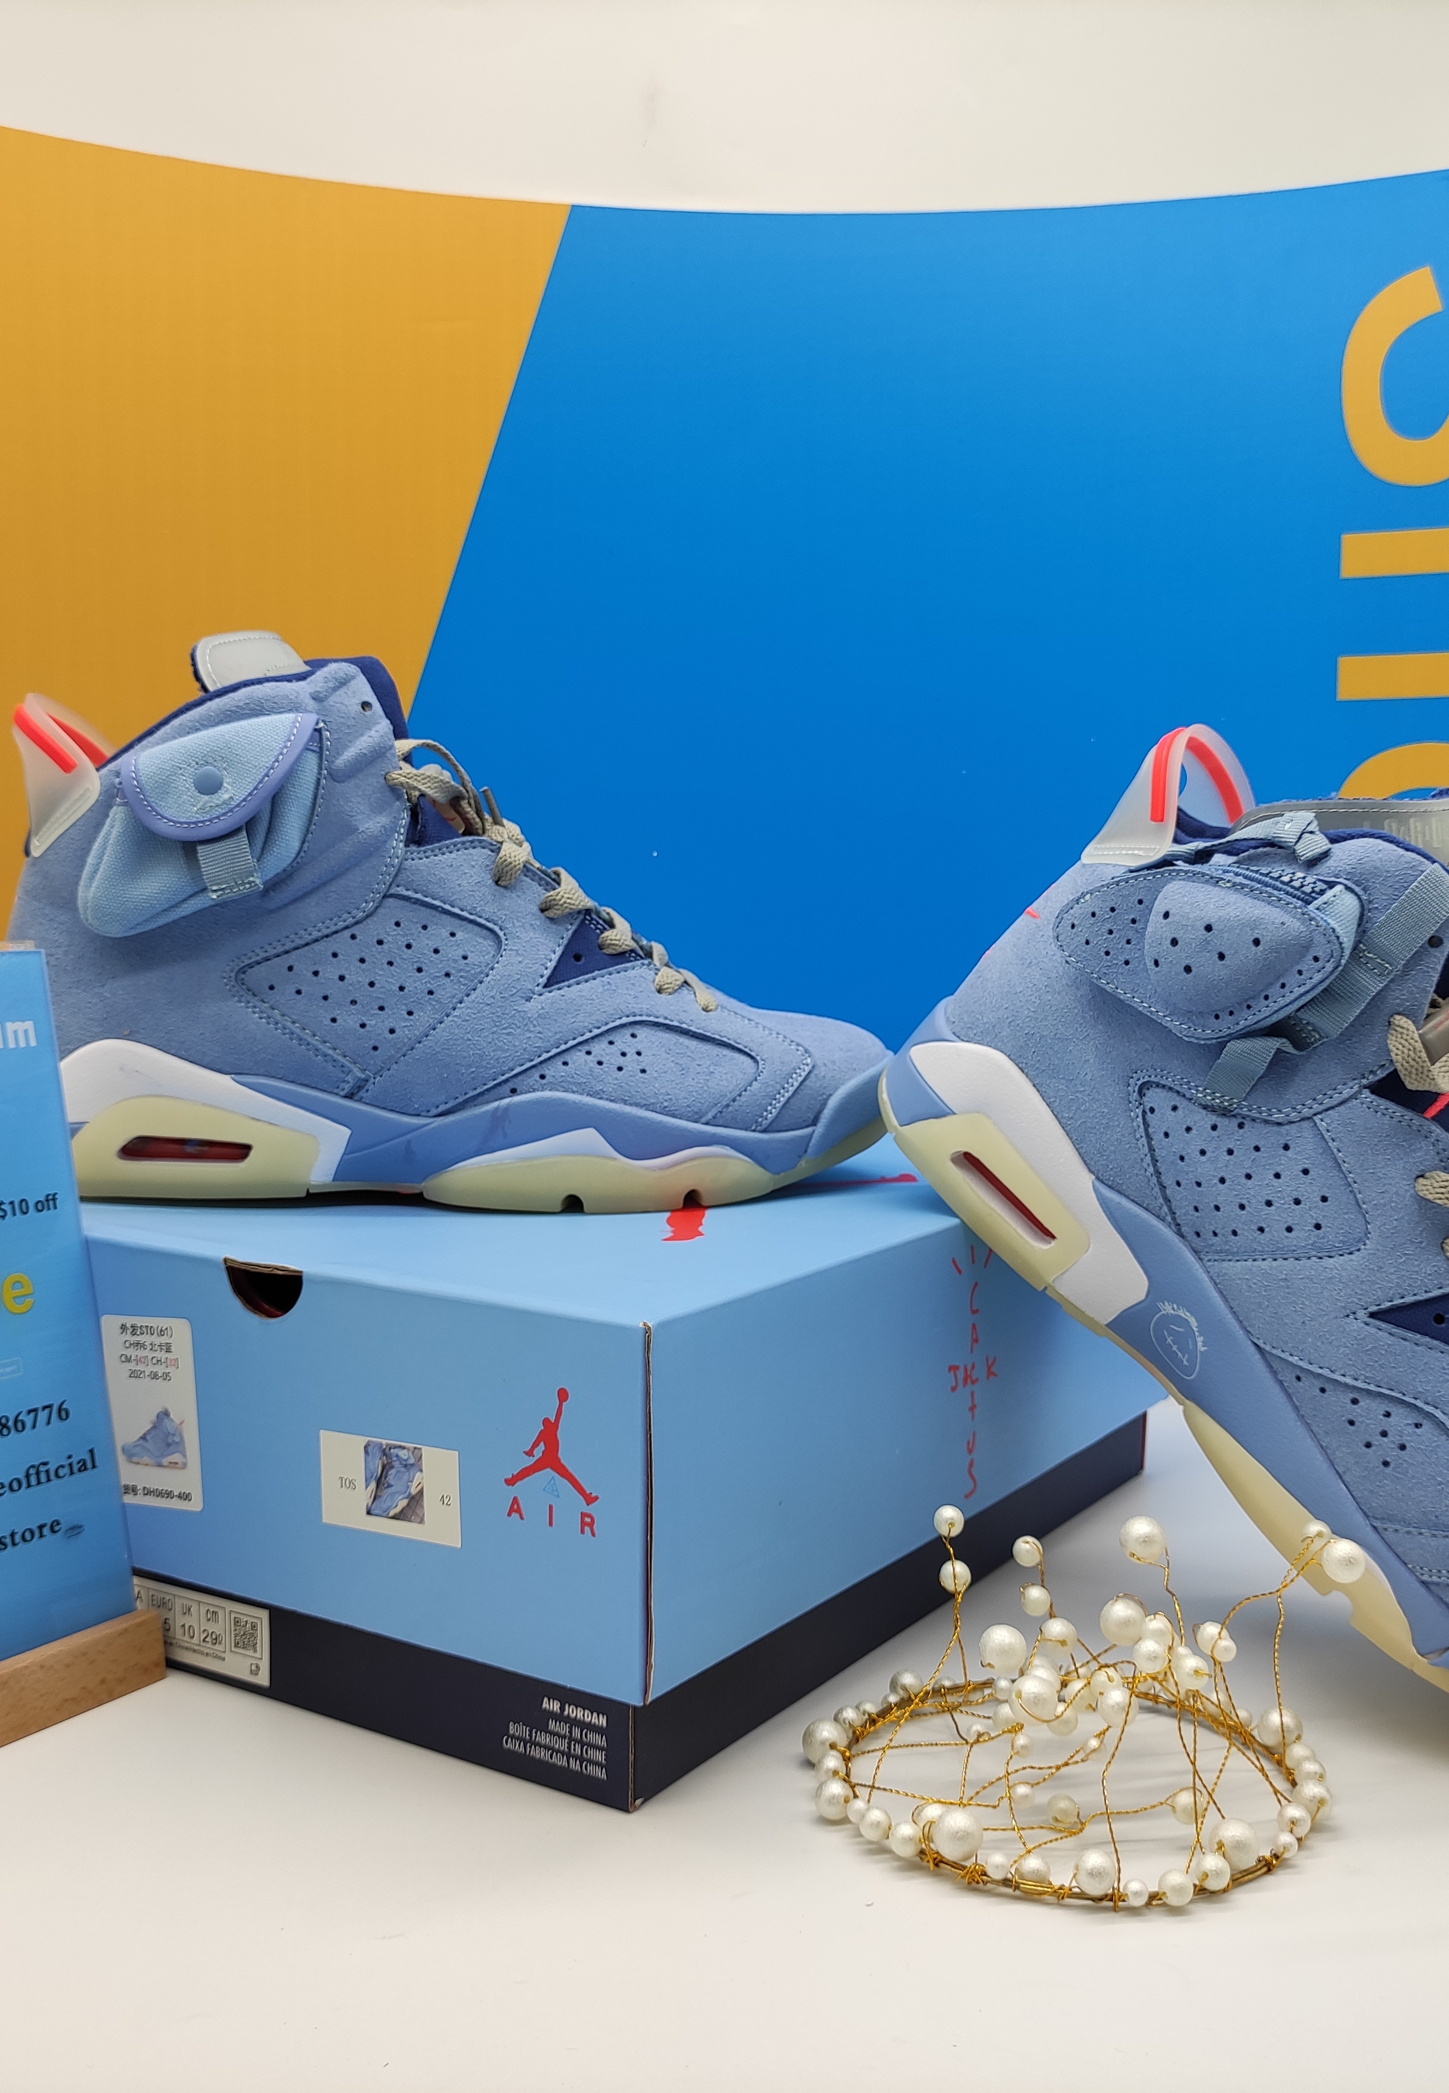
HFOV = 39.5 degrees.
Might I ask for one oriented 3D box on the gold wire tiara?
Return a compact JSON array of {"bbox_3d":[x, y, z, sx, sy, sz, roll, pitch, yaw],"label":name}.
[{"bbox_3d":[0.090,0.162,0.537,0.140,0.068,0.143,1,4,0],"label":"gold wire tiara"}]

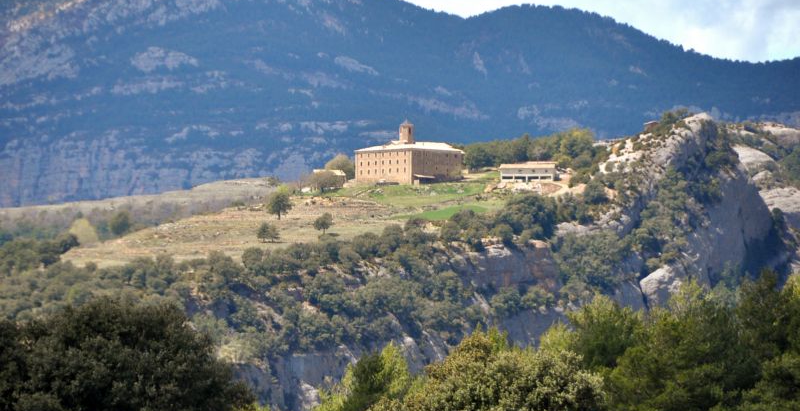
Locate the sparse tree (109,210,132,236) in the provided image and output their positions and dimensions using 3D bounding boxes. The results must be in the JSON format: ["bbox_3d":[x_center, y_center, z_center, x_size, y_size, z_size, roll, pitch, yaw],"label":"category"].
[{"bbox_3d":[-106.221,6.936,2530.000,8.360,9.690,8.110,0,-3,0],"label":"sparse tree"}]

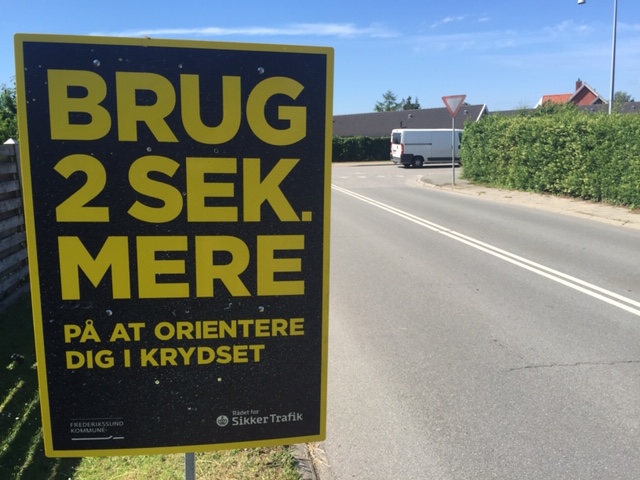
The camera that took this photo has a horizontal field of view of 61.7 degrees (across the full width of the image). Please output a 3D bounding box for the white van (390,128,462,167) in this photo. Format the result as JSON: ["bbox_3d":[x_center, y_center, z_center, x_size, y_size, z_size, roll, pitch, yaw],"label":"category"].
[{"bbox_3d":[7.245,-5.623,32.998,5.400,2.250,2.050,-4,10,-12],"label":"white van"}]

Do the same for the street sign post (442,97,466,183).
[{"bbox_3d":[4.572,-3.363,18.227,0.812,2.991,0.090,-1,10,9],"label":"street sign post"}]

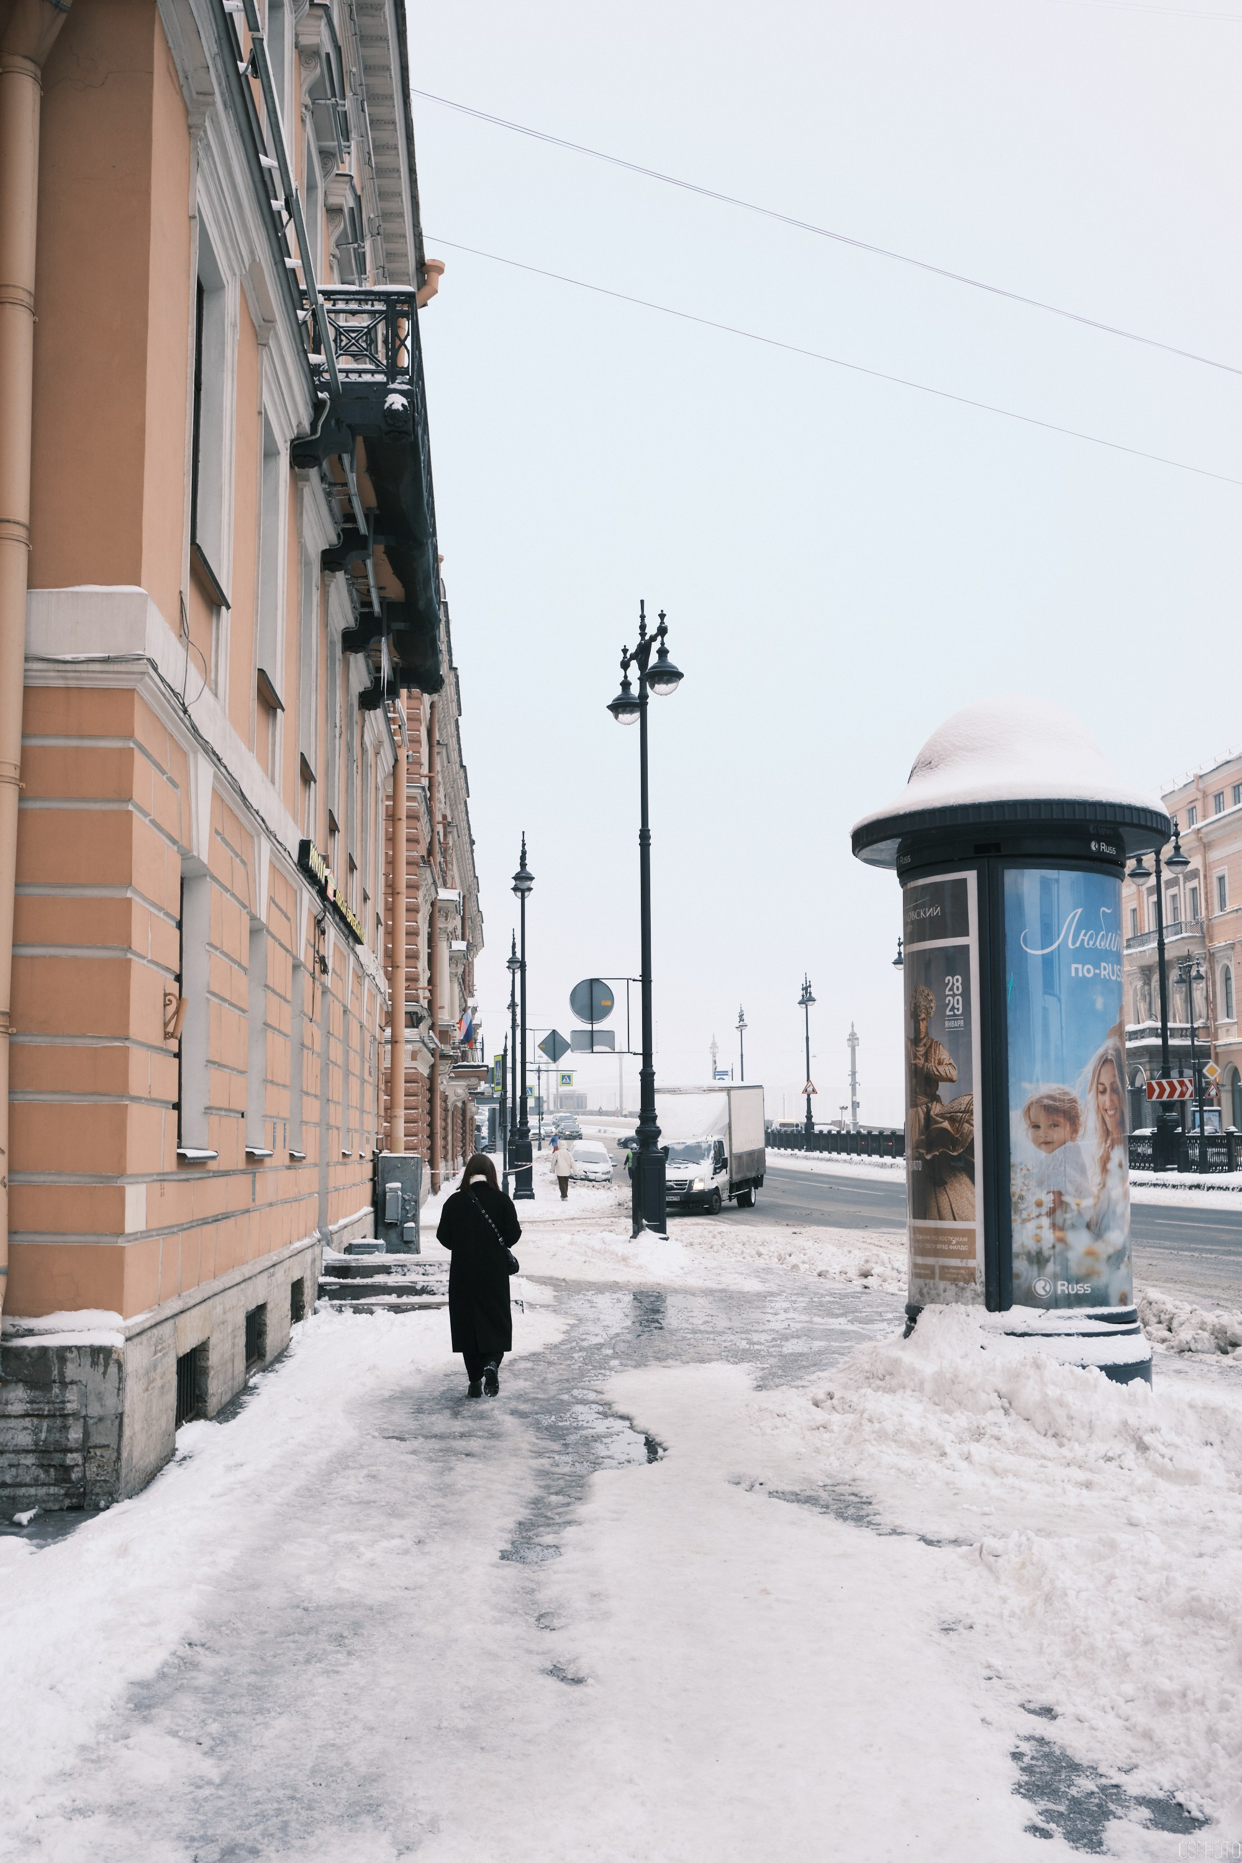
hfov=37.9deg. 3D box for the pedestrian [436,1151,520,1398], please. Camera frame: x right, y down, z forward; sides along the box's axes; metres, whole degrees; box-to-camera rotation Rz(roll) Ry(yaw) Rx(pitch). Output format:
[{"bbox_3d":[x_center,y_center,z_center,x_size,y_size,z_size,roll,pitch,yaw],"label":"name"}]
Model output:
[{"bbox_3d":[-0.989,2.380,12.556,0.575,1.670,0.460,0,-7,-3],"label":"pedestrian"}]

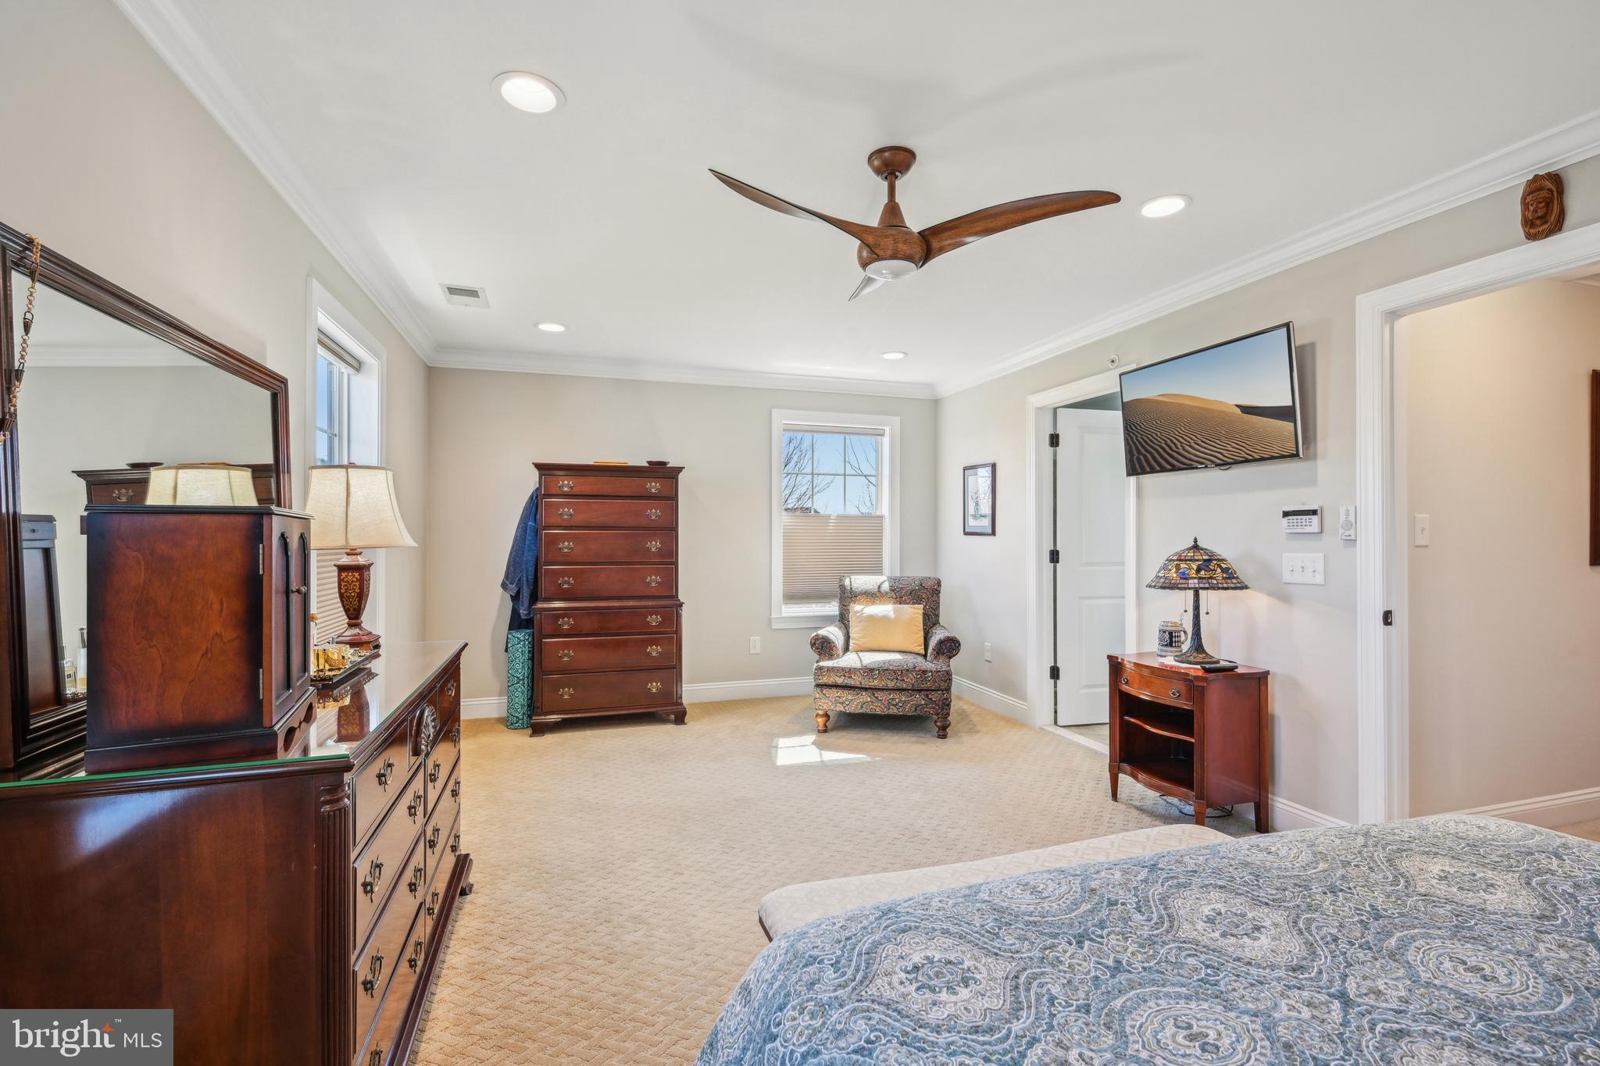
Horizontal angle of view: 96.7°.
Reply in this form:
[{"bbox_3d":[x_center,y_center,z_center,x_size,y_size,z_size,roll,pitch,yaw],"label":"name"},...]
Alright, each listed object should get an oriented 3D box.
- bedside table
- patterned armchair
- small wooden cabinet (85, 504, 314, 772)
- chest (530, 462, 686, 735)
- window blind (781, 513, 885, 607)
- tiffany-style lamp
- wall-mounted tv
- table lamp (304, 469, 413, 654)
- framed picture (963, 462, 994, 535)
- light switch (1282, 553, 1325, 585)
[{"bbox_3d":[1.685,0.912,3.135,0.385,0.674,0.537,0,0,-18],"label":"bedside table"},{"bbox_3d":[0.576,0.783,4.808,0.930,0.942,0.880,0,0,9],"label":"patterned armchair"},{"bbox_3d":[-1.105,0.171,1.354,0.250,0.424,0.369,0,0,-25],"label":"small wooden cabinet"},{"bbox_3d":[-1.272,0.416,4.747,0.945,1.677,0.510,0,0,-18],"label":"chest"},{"bbox_3d":[0.254,0.209,5.674,0.900,0.711,0.040,0,0,-18],"label":"window blind"},{"bbox_3d":[1.718,0.289,3.080,0.395,0.530,0.395,0,0,-18],"label":"tiffany-style lamp"},{"bbox_3d":[1.830,-0.557,3.234,0.050,0.530,0.910,-5,1,-18],"label":"wall-mounted tv"},{"bbox_3d":[-1.430,0.082,2.282,0.360,0.606,0.355,0,0,-18],"label":"table lamp"},{"bbox_3d":[1.303,-0.235,5.136,0.022,0.516,0.436,0,0,-18],"label":"framed picture"},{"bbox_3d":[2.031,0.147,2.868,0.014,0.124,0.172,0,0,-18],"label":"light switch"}]

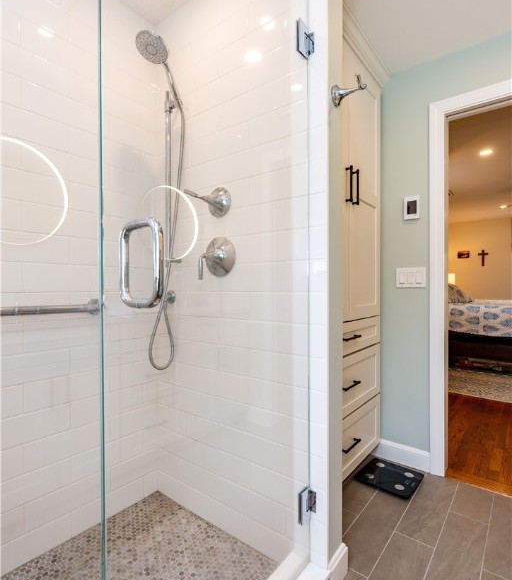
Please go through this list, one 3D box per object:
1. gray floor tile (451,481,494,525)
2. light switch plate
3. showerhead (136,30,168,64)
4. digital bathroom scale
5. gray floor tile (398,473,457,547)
[{"bbox_3d":[1.069,1.048,1.680,0.156,0.010,0.296,0,1,39],"label":"gray floor tile"},{"bbox_3d":[0.911,-0.072,2.003,0.166,0.115,0.010,0,1,39],"label":"light switch plate"},{"bbox_3d":[-0.440,-1.048,1.465,0.134,0.048,0.134,0,-27,39],"label":"showerhead"},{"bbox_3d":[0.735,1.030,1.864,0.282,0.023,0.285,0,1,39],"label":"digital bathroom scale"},{"bbox_3d":[0.850,1.048,1.662,0.156,0.010,0.602,0,1,39],"label":"gray floor tile"}]

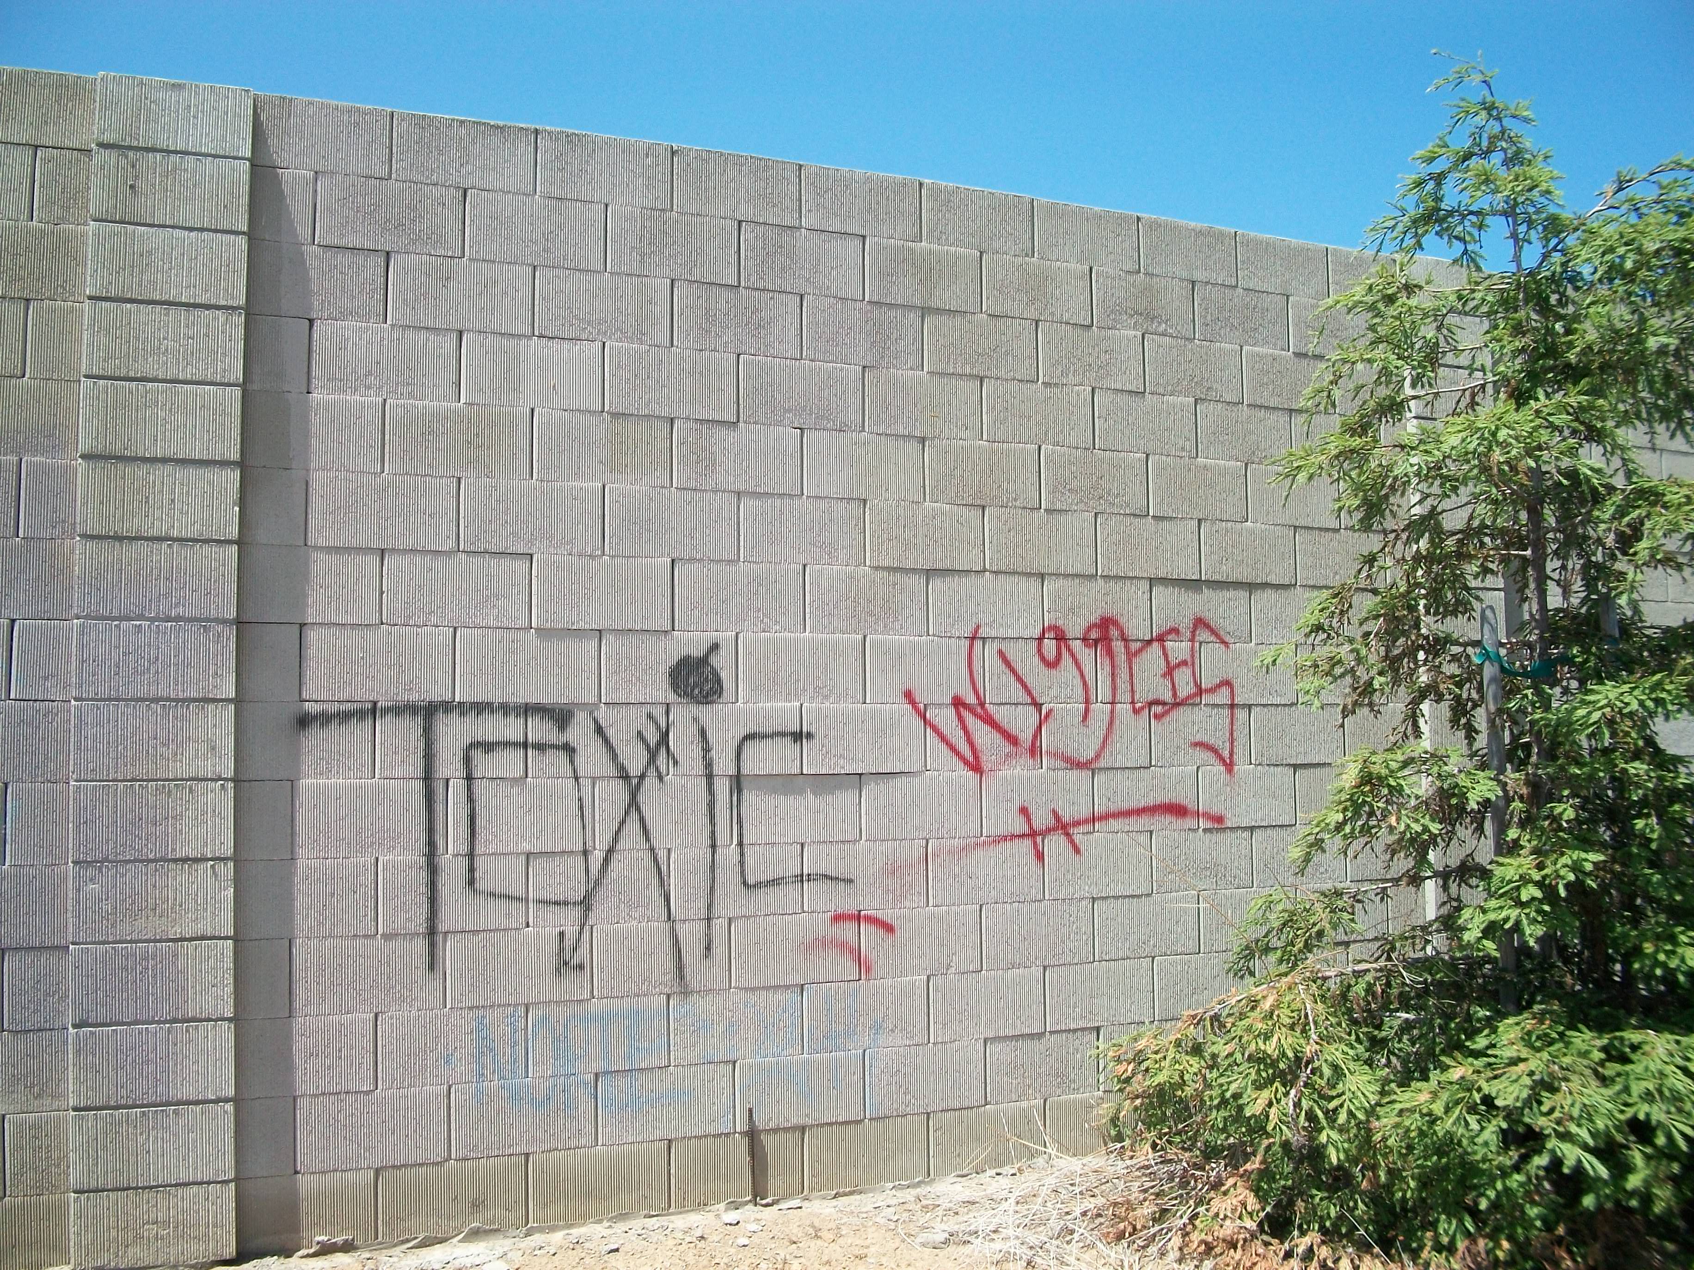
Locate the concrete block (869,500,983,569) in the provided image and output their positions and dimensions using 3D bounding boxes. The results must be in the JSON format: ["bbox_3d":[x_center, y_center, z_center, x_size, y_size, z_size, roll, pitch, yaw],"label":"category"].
[{"bbox_3d":[0.202,-0.298,4.844,0.395,0.197,0.180,1,-4,-22],"label":"concrete block"}]

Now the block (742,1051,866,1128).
[{"bbox_3d":[-0.168,1.329,4.633,0.398,0.200,0.175,1,-4,-22],"label":"block"}]

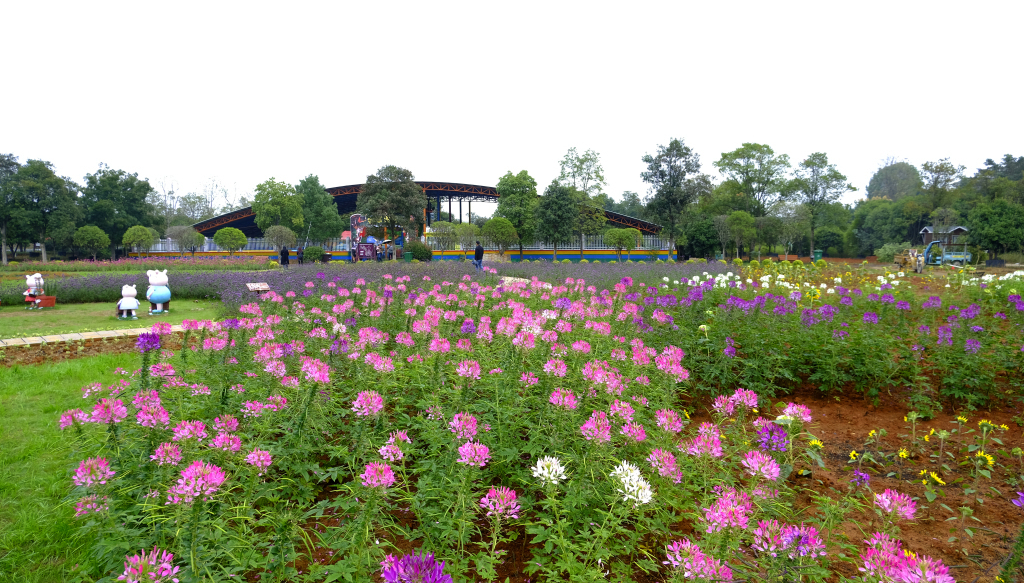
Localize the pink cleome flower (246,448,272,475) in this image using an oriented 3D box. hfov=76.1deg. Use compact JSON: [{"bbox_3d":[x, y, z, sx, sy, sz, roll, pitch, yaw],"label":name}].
[{"bbox_3d":[-1.220,0.818,3.150,0.135,0.110,0.135,0,4,0],"label":"pink cleome flower"}]

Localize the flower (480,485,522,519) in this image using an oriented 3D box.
[{"bbox_3d":[-0.040,0.726,2.250,0.135,0.103,0.135,0,4,0],"label":"flower"}]

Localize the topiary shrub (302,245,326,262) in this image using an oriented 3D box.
[{"bbox_3d":[-15.998,-3.038,53.000,1.823,1.417,1.701,0,4,0],"label":"topiary shrub"}]

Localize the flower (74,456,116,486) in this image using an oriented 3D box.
[{"bbox_3d":[-1.340,0.578,2.100,0.122,0.088,0.120,0,4,0],"label":"flower"}]

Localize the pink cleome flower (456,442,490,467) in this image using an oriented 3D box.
[{"bbox_3d":[-0.157,0.669,2.700,0.133,0.102,0.133,0,4,0],"label":"pink cleome flower"}]

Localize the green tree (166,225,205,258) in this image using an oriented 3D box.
[{"bbox_3d":[-28.942,-4.321,58.000,3.368,3.058,3.032,0,4,0],"label":"green tree"}]

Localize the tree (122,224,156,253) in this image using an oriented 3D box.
[{"bbox_3d":[-31.924,-4.344,56.000,2.525,2.696,2.482,0,4,0],"label":"tree"}]

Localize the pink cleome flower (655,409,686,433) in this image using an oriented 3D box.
[{"bbox_3d":[0.616,0.503,2.550,0.118,0.090,0.115,0,4,0],"label":"pink cleome flower"}]

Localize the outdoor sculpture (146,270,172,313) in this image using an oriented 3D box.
[{"bbox_3d":[-7.920,0.007,14.700,0.550,1.020,0.530,-3,5,-38],"label":"outdoor sculpture"}]

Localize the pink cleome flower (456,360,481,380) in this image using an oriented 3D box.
[{"bbox_3d":[-0.266,0.483,4.000,0.148,0.118,0.145,0,4,0],"label":"pink cleome flower"}]

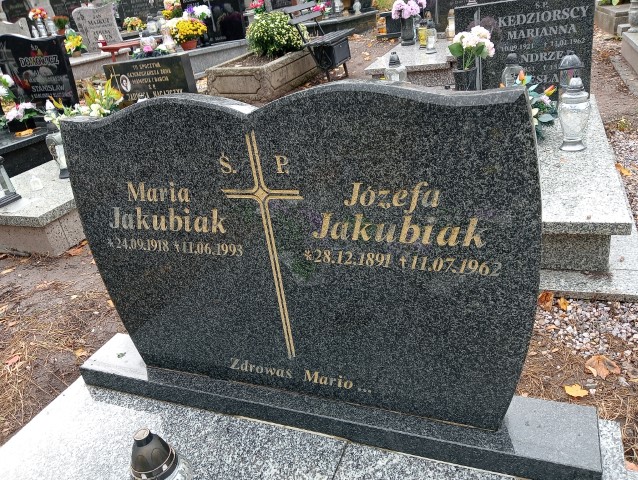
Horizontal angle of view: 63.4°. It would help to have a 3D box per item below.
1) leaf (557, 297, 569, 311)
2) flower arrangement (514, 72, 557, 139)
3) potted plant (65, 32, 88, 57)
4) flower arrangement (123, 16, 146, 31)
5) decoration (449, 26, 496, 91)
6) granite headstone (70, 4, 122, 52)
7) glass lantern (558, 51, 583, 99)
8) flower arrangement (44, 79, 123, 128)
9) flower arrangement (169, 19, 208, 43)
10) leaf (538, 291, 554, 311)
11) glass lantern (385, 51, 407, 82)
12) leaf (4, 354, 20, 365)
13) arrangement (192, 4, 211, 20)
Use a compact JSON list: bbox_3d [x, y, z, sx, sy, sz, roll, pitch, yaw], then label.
[{"bbox_3d":[0.823,0.208,1.744,0.045,0.016,0.065,2,28,23],"label":"leaf"},{"bbox_3d":[1.064,-0.689,2.646,0.260,0.310,0.240,2,28,23],"label":"flower arrangement"},{"bbox_3d":[-3.904,-3.141,8.300,0.340,0.380,0.310,-19,28,-18],"label":"potted plant"},{"bbox_3d":[-3.571,-4.181,10.000,0.420,0.270,0.340,-16,27,-13],"label":"flower arrangement"},{"bbox_3d":[0.911,-0.996,3.093,0.250,0.510,0.230,2,28,23],"label":"decoration"},{"bbox_3d":[-3.902,-3.726,9.100,0.740,0.760,0.120,-19,28,-18],"label":"granite headstone"},{"bbox_3d":[1.337,-0.858,2.741,0.140,0.290,0.140,3,29,23],"label":"glass lantern"},{"bbox_3d":[-1.561,-0.823,3.540,0.420,0.440,0.320,2,28,23],"label":"flower arrangement"},{"bbox_3d":[-1.970,-3.163,7.800,0.520,0.350,0.480,-14,27,-8],"label":"flower arrangement"},{"bbox_3d":[0.778,0.200,1.765,0.060,0.025,0.085,2,28,23],"label":"leaf"},{"bbox_3d":[0.697,-1.516,4.676,0.175,0.360,0.175,2,28,23],"label":"glass lantern"},{"bbox_3d":[-1.139,0.438,1.914,0.030,0.016,0.055,2,28,23],"label":"leaf"},{"bbox_3d":[-1.865,-3.611,8.200,0.270,0.260,0.250,-13,27,-7],"label":"arrangement"}]

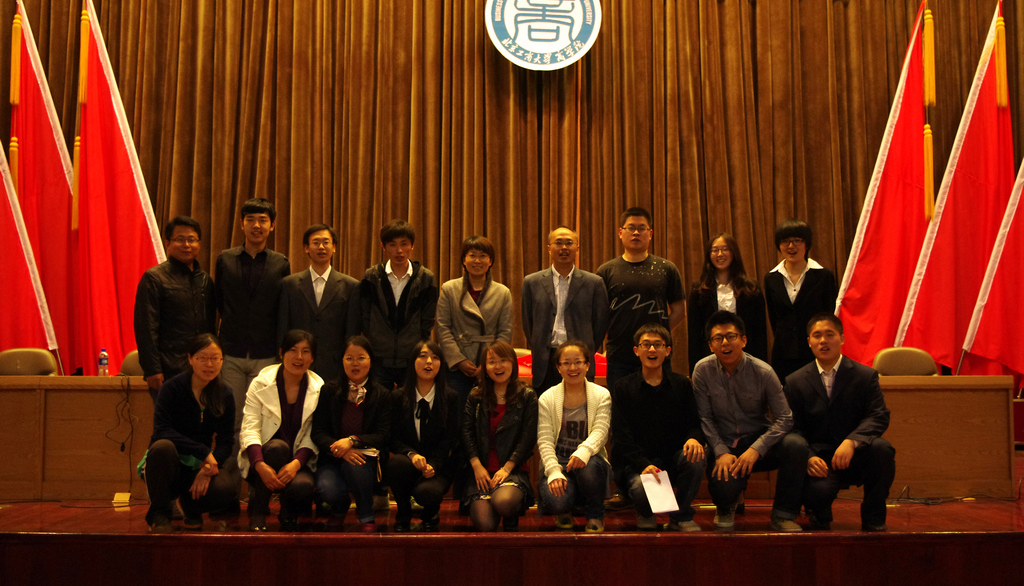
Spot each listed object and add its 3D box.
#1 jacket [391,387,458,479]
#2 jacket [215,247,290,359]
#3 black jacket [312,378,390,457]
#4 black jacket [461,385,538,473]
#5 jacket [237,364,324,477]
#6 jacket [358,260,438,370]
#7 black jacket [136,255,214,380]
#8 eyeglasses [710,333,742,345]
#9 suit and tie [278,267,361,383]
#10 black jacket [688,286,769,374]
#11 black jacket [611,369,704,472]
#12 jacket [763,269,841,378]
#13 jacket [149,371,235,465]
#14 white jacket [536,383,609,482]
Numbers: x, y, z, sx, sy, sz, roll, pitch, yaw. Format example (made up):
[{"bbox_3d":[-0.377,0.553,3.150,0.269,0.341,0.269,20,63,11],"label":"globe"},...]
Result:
[{"bbox_3d":[-0.456,0.713,5.712,0.380,0.462,0.360,0,-4,-5],"label":"jacket"},{"bbox_3d":[-1.514,0.057,6.465,0.444,0.673,0.270,0,-5,-3],"label":"jacket"},{"bbox_3d":[-0.853,0.679,5.885,0.436,0.449,0.380,0,-5,-4],"label":"black jacket"},{"bbox_3d":[-0.065,0.706,5.713,0.410,0.447,0.340,0,-4,0],"label":"black jacket"},{"bbox_3d":[-1.188,0.653,5.687,0.440,0.570,0.420,1,-4,-12],"label":"jacket"},{"bbox_3d":[-0.656,0.133,6.459,0.455,0.648,0.280,0,-5,3],"label":"jacket"},{"bbox_3d":[-2.022,0.158,6.657,0.480,0.731,0.310,2,-5,-22],"label":"black jacket"},{"bbox_3d":[1.077,0.233,5.548,0.148,0.046,0.140,-7,-4,17],"label":"eyeglasses"},{"bbox_3d":[-1.156,0.218,6.653,0.490,0.730,0.300,0,-4,-4],"label":"suit and tie"},{"bbox_3d":[1.255,0.223,6.452,0.478,0.606,0.270,0,-5,6],"label":"black jacket"},{"bbox_3d":[0.770,0.677,5.865,0.498,0.542,0.420,0,-5,-3],"label":"black jacket"},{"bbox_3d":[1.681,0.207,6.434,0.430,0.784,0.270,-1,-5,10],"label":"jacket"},{"bbox_3d":[-1.643,0.649,5.687,0.430,0.480,0.400,2,-5,-24],"label":"jacket"},{"bbox_3d":[0.324,0.732,5.841,0.390,0.560,0.400,0,-5,5],"label":"white jacket"}]

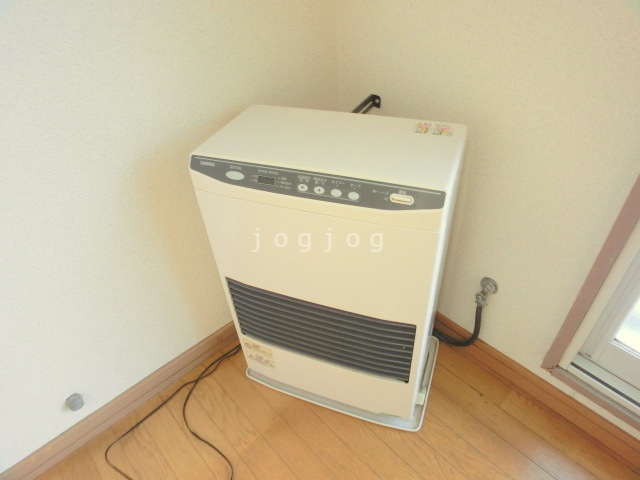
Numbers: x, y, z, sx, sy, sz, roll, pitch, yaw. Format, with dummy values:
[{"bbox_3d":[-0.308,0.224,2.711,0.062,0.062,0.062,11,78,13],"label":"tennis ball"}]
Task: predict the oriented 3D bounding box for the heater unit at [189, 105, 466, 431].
[{"bbox_3d":[0.048,0.086,0.978,0.513,0.711,0.307,11,40,19],"label":"heater unit"}]

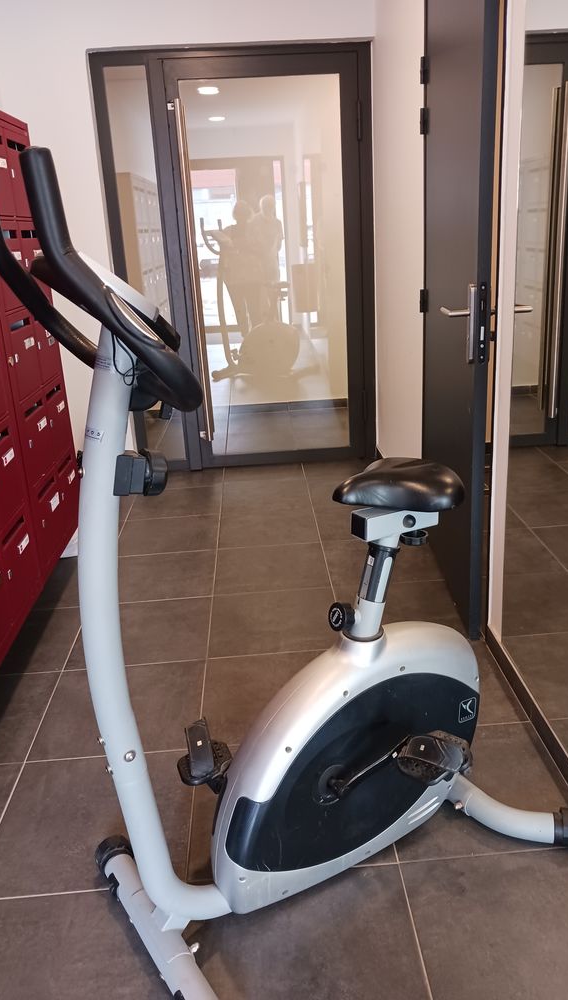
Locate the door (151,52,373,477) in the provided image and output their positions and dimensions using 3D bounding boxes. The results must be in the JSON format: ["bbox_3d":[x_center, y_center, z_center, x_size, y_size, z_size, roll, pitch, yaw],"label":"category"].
[{"bbox_3d":[-0.054,-1.201,4.168,1.025,2.090,0.080,-4,19,-1],"label":"door"}]

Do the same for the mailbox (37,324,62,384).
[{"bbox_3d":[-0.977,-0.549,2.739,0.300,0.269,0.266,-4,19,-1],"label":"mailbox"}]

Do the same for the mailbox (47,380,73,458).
[{"bbox_3d":[-0.982,-0.294,2.865,0.310,0.282,0.280,-4,19,-1],"label":"mailbox"}]

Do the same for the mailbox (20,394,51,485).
[{"bbox_3d":[-0.969,-0.203,2.594,0.310,0.277,0.293,-4,19,-1],"label":"mailbox"}]

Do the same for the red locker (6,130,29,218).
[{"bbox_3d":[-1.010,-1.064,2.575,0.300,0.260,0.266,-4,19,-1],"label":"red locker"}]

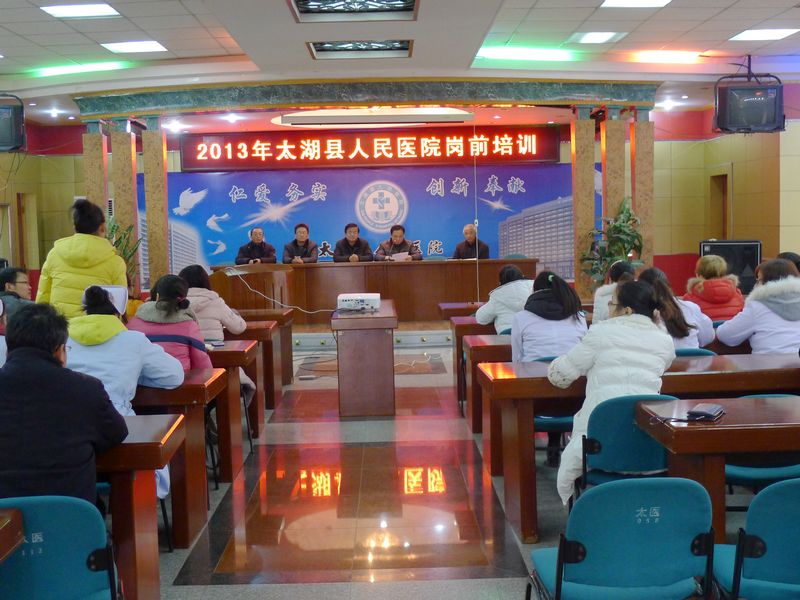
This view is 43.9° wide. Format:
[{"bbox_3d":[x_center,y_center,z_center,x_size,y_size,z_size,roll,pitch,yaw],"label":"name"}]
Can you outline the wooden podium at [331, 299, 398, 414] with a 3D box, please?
[{"bbox_3d":[-0.265,0.449,8.335,0.490,0.755,1.500,-1,5,-1],"label":"wooden podium"}]

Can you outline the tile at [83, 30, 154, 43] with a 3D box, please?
[{"bbox_3d":[-2.716,-2.581,9.721,0.600,0.025,0.600,-1,5,-1],"label":"tile"}]

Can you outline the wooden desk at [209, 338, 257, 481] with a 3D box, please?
[{"bbox_3d":[-1.649,0.664,5.917,1.600,0.760,0.500,-1,5,-1],"label":"wooden desk"}]

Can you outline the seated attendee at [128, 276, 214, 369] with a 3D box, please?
[{"bbox_3d":[-1.195,0.464,5.442,0.520,1.220,0.750,-1,5,-1],"label":"seated attendee"}]

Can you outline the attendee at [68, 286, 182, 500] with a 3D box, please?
[{"bbox_3d":[-1.272,0.569,4.480,0.580,1.260,0.770,-1,5,2],"label":"attendee"}]

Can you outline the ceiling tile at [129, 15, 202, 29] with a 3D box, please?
[{"bbox_3d":[-2.123,-2.541,9.074,0.600,0.025,0.600,-1,5,-1],"label":"ceiling tile"}]

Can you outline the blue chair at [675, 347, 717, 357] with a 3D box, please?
[{"bbox_3d":[1.436,0.622,5.370,0.450,0.790,0.520,-1,5,-1],"label":"blue chair"}]

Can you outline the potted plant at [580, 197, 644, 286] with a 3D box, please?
[{"bbox_3d":[2.697,-0.543,12.632,0.820,1.520,0.800,-1,5,-1],"label":"potted plant"}]

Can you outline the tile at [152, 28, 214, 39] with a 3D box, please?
[{"bbox_3d":[-2.120,-2.560,9.571,0.600,0.020,0.600,-1,5,-1],"label":"tile"}]

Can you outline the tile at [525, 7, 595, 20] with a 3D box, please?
[{"bbox_3d":[1.461,-2.627,9.109,0.600,0.025,0.600,-1,5,-1],"label":"tile"}]

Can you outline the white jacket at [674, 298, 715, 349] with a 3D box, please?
[{"bbox_3d":[1.467,0.287,5.413,0.460,0.640,0.420,-1,5,-1],"label":"white jacket"}]

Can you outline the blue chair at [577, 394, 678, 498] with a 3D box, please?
[{"bbox_3d":[0.916,0.742,4.146,0.470,0.780,0.530,-1,5,-1],"label":"blue chair"}]

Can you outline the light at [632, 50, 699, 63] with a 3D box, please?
[{"bbox_3d":[3.045,-2.793,11.398,0.760,0.120,0.250,-1,5,-1],"label":"light"}]

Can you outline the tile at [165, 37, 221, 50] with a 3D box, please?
[{"bbox_3d":[-2.177,-2.667,10.376,0.600,0.020,0.600,-1,5,-1],"label":"tile"}]

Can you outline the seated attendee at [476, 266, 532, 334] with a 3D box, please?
[{"bbox_3d":[0.756,0.351,6.560,0.550,1.170,0.750,-1,5,-1],"label":"seated attendee"}]

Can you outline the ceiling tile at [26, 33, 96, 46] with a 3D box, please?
[{"bbox_3d":[-3.334,-2.572,9.785,0.600,0.025,0.600,-1,5,-1],"label":"ceiling tile"}]

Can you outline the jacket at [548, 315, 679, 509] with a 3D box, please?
[{"bbox_3d":[0.931,0.451,4.413,0.550,0.780,0.600,-2,5,-6],"label":"jacket"}]

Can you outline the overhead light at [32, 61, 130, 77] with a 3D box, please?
[{"bbox_3d":[-3.739,-2.701,11.604,1.250,0.100,0.120,1,5,24],"label":"overhead light"}]

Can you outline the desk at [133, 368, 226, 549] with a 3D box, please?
[{"bbox_3d":[-1.655,0.767,4.688,1.600,0.757,0.480,-1,5,-1],"label":"desk"}]

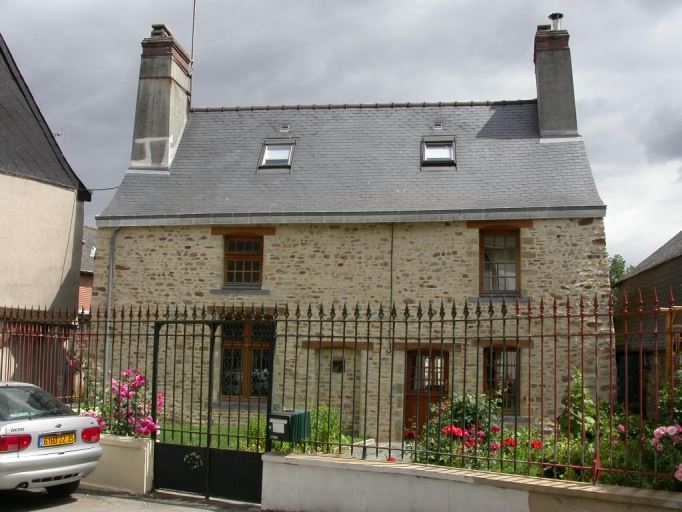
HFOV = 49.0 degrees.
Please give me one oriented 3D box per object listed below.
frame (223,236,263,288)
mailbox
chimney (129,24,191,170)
[{"bbox_3d":[-2.203,0.136,16.851,0.912,1.171,0.130,0,-7,9],"label":"frame"},{"bbox_3d":[-0.573,1.908,8.397,0.287,0.288,0.410,-3,-8,29],"label":"mailbox"},{"bbox_3d":[-4.637,-3.983,19.655,1.030,3.720,1.330,0,-7,9],"label":"chimney"}]

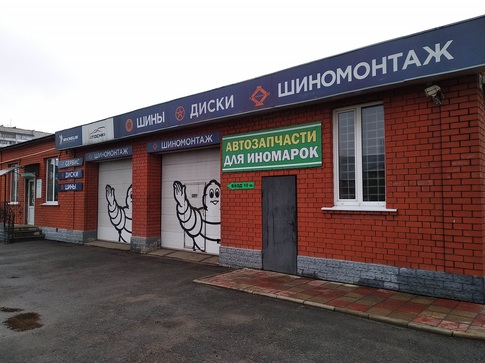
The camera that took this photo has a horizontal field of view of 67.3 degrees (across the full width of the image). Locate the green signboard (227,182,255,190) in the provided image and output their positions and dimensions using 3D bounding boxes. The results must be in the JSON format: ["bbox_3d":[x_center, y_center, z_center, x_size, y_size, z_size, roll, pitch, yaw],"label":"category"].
[{"bbox_3d":[-0.058,0.119,8.607,0.845,0.179,0.025,-2,-3,40],"label":"green signboard"}]

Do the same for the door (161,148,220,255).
[{"bbox_3d":[-1.334,0.565,10.437,3.040,2.900,0.070,-2,-3,40],"label":"door"}]

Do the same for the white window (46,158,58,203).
[{"bbox_3d":[-8.004,-0.044,15.447,1.430,1.925,0.110,-2,-3,40],"label":"white window"}]

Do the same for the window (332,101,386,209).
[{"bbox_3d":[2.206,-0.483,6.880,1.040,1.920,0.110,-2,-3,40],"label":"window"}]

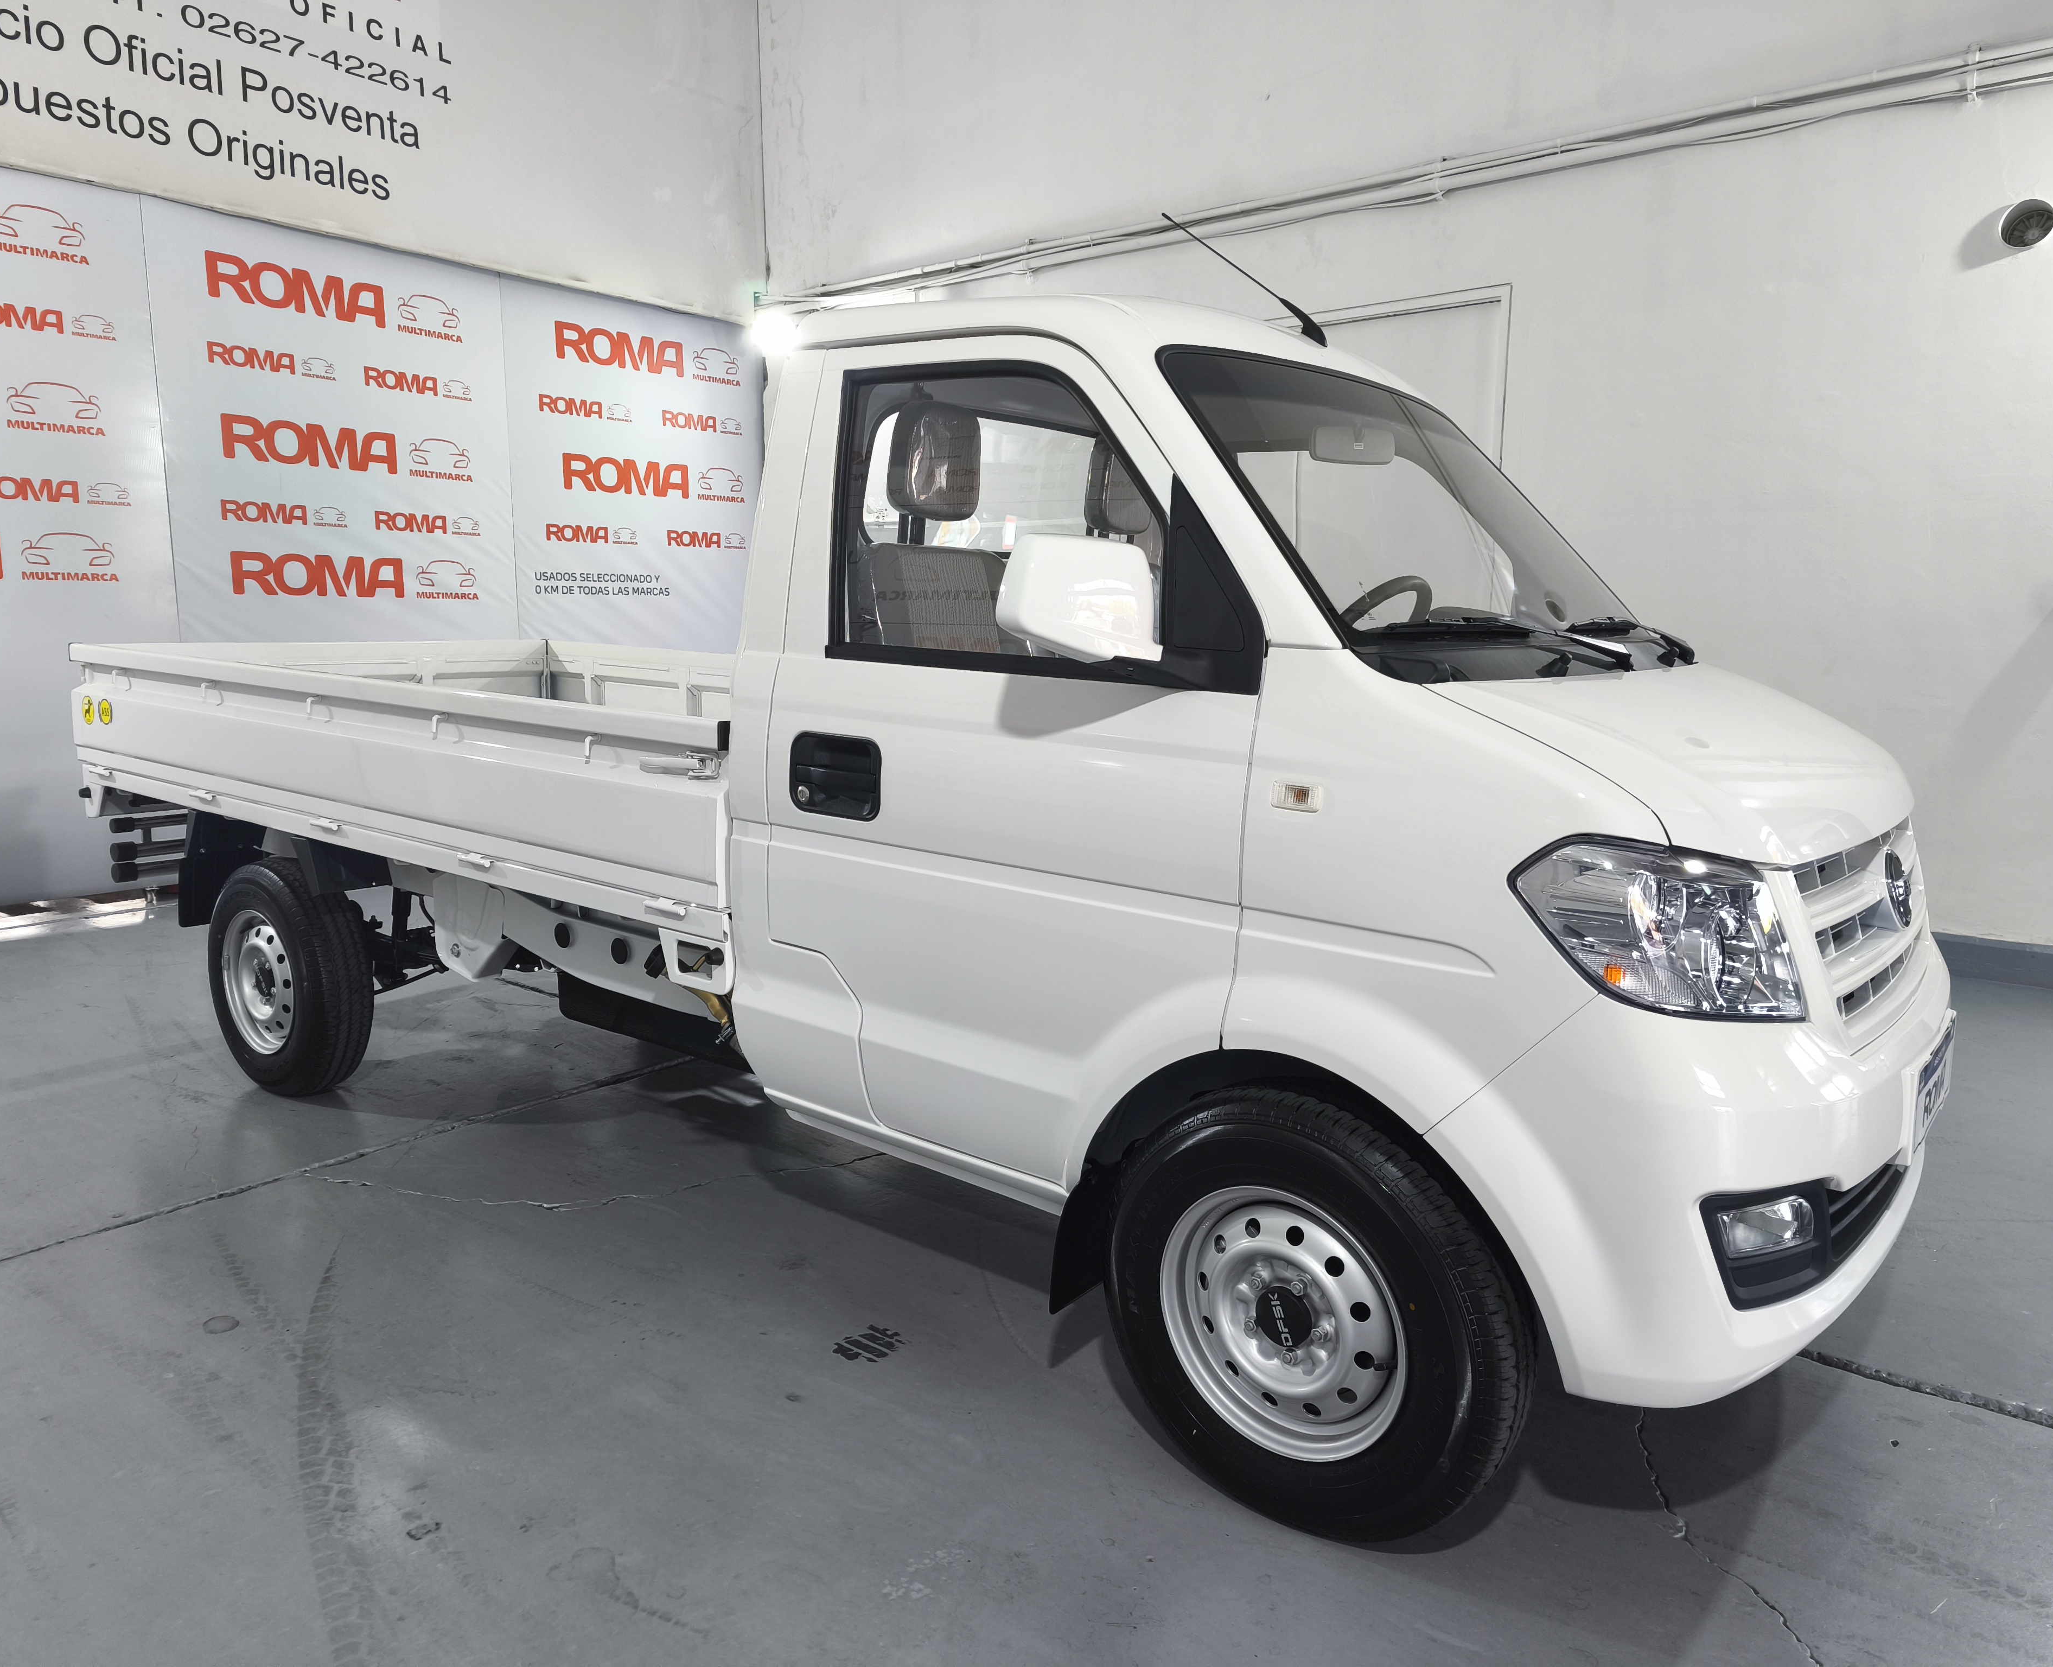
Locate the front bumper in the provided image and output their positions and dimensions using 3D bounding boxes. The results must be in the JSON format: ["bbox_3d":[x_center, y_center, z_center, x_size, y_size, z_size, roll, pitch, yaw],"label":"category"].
[{"bbox_3d":[1.187,0.383,2.370,0.490,0.570,1.620,7,11,37],"label":"front bumper"}]

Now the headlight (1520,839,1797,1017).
[{"bbox_3d":[0.785,0.124,1.831,0.290,0.240,0.330,7,11,37],"label":"headlight"}]

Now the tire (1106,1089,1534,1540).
[{"bbox_3d":[0.399,0.681,2.139,0.620,0.620,0.180,7,11,39],"label":"tire"}]

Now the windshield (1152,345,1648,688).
[{"bbox_3d":[0.757,-0.537,2.580,0.150,0.610,1.400,-39,-17,35],"label":"windshield"}]

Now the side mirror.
[{"bbox_3d":[0.071,-0.302,1.897,0.130,0.180,0.230,7,11,37],"label":"side mirror"}]

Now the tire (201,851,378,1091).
[{"bbox_3d":[-1.998,0.387,3.982,0.620,0.620,0.180,7,11,37],"label":"tire"}]

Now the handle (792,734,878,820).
[{"bbox_3d":[-0.321,-0.097,2.458,0.200,0.130,0.050,7,11,37],"label":"handle"}]

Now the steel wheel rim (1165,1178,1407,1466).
[{"bbox_3d":[0.393,0.682,2.131,0.390,0.390,0.140,7,11,39],"label":"steel wheel rim"}]

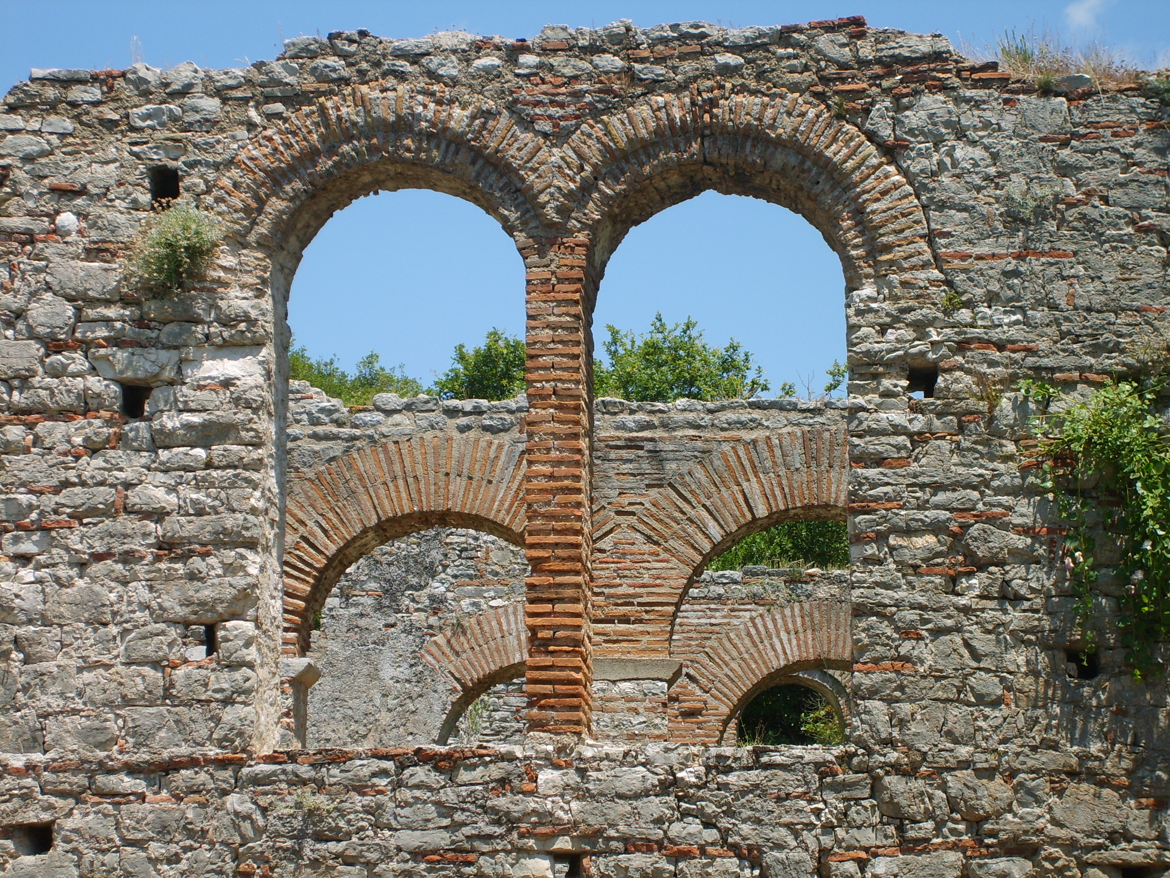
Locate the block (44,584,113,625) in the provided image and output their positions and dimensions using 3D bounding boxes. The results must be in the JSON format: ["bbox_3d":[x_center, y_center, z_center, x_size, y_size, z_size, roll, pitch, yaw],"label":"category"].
[{"bbox_3d":[-2.897,0.980,17.938,0.396,0.241,0.250,-1,-15,2],"label":"block"}]

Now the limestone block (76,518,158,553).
[{"bbox_3d":[-2.878,0.624,19.336,0.497,0.212,0.270,-1,-12,5],"label":"limestone block"}]

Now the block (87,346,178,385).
[{"bbox_3d":[-2.715,-0.414,18.951,0.546,0.233,0.280,-1,-13,5],"label":"block"}]

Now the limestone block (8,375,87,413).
[{"bbox_3d":[-3.245,-0.242,18.948,0.453,0.216,0.260,-1,-13,5],"label":"limestone block"}]

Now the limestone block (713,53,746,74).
[{"bbox_3d":[0.860,-2.216,18.592,0.196,0.134,0.160,-1,-15,2],"label":"limestone block"}]

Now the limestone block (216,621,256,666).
[{"bbox_3d":[-1.982,1.194,17.843,0.231,0.260,0.250,-1,-15,2],"label":"limestone block"}]

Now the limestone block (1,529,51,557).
[{"bbox_3d":[-3.212,0.626,18.030,0.287,0.162,0.220,-1,-15,2],"label":"limestone block"}]

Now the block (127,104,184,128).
[{"bbox_3d":[-2.638,-1.958,19.270,0.342,0.155,0.220,-1,-13,5],"label":"block"}]

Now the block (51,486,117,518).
[{"bbox_3d":[-3.100,0.420,19.402,0.415,0.196,0.270,-1,-12,5],"label":"block"}]

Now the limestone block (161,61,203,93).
[{"bbox_3d":[-2.414,-2.135,18.737,0.254,0.205,0.220,-1,-15,2],"label":"limestone block"}]

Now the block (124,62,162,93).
[{"bbox_3d":[-2.648,-2.139,18.748,0.226,0.199,0.220,-1,-15,2],"label":"block"}]

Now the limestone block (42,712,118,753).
[{"bbox_3d":[-2.961,1.760,18.466,0.441,0.226,0.270,-1,-13,5],"label":"limestone block"}]

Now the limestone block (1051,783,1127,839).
[{"bbox_3d":[2.878,2.150,17.865,0.420,0.303,0.280,-1,-13,5],"label":"limestone block"}]

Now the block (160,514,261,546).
[{"bbox_3d":[-2.293,0.589,19.288,0.611,0.200,0.270,-1,-12,5],"label":"block"}]

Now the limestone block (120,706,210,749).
[{"bbox_3d":[-2.540,1.783,19.051,0.543,0.260,0.270,-1,-12,5],"label":"limestone block"}]

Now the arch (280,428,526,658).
[{"bbox_3d":[-1.294,1.051,28.915,3.400,2.000,0.700,-1,-12,5],"label":"arch"}]

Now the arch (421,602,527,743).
[{"bbox_3d":[-0.466,2.771,34.952,2.653,1.740,0.850,-1,-13,5],"label":"arch"}]

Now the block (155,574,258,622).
[{"bbox_3d":[-2.160,0.951,17.941,0.574,0.278,0.300,-1,-15,2],"label":"block"}]

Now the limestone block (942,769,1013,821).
[{"bbox_3d":[2.338,2.130,18.505,0.395,0.288,0.270,-1,-12,5],"label":"limestone block"}]

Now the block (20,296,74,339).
[{"bbox_3d":[-3.366,-0.733,19.680,0.347,0.276,0.270,-1,-12,5],"label":"block"}]

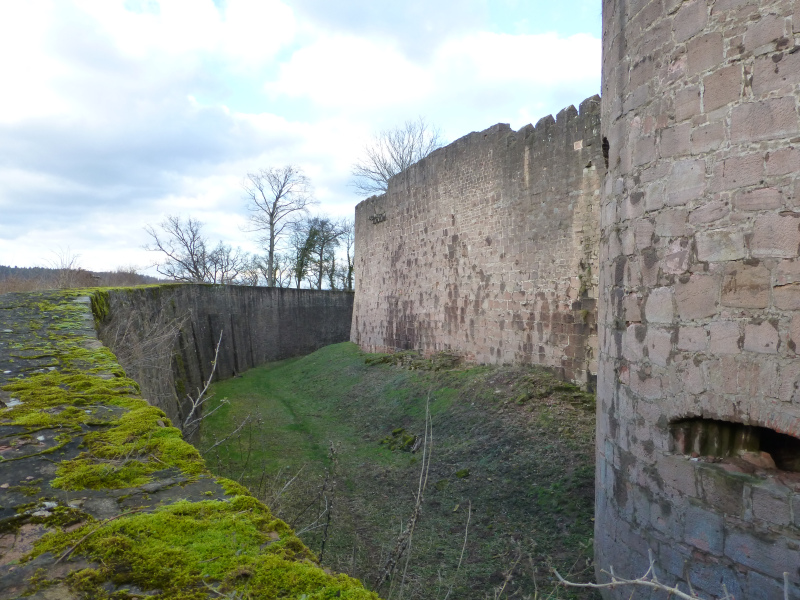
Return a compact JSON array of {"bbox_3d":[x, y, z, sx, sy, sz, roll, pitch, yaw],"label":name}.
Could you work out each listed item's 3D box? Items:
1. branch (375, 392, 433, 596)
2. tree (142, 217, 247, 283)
[{"bbox_3d":[0.021,1.150,3.400,0.340,1.220,0.300,0,2,0],"label":"branch"},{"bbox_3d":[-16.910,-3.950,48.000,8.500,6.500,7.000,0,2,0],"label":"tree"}]

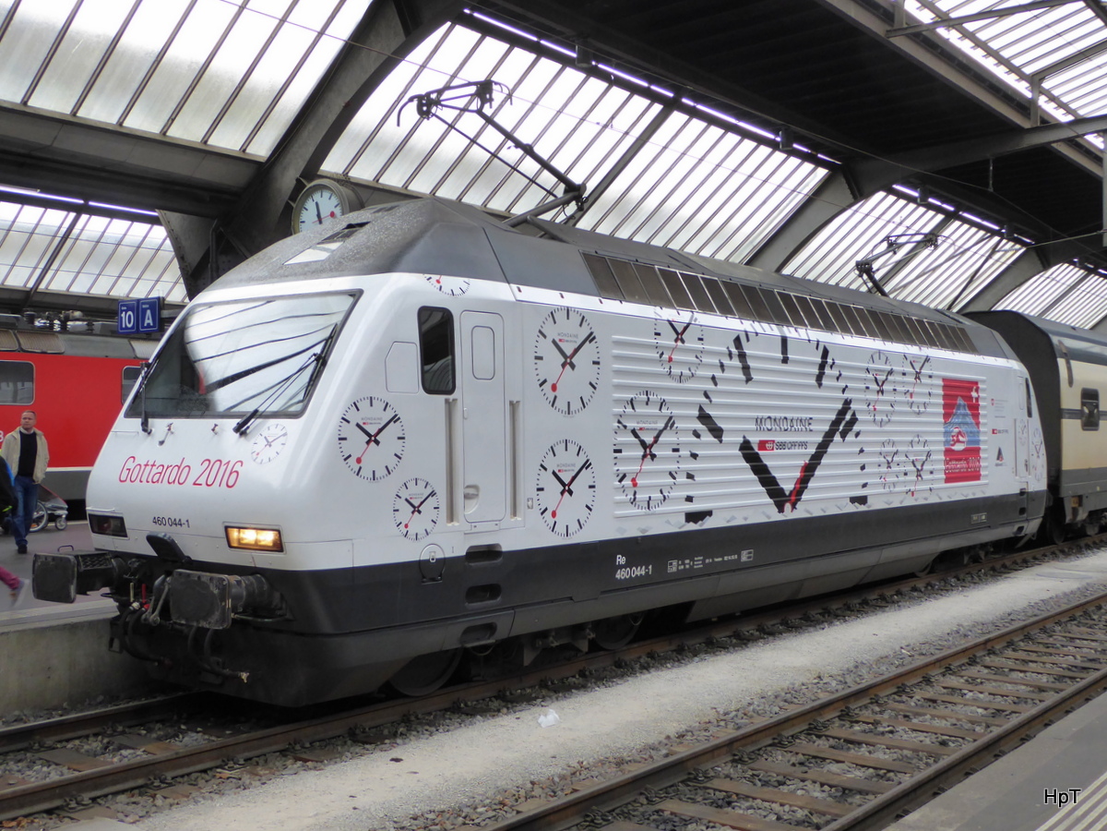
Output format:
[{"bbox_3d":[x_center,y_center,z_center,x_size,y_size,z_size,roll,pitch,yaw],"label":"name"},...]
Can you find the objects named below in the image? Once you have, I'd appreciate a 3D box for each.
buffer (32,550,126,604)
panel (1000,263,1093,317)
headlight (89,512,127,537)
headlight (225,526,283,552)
[{"bbox_3d":[-3.658,1.251,9.798,0.570,0.360,0.585,0,-1,37],"label":"buffer"},{"bbox_3d":[15.922,-4.098,41.748,2.866,0.120,6.291,-47,-27,27],"label":"panel"},{"bbox_3d":[-3.534,0.882,9.955,0.550,0.165,0.100,-1,8,43],"label":"headlight"},{"bbox_3d":[-2.105,0.872,8.859,0.550,0.165,0.100,0,8,31],"label":"headlight"}]

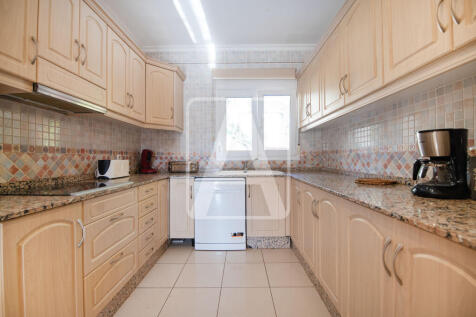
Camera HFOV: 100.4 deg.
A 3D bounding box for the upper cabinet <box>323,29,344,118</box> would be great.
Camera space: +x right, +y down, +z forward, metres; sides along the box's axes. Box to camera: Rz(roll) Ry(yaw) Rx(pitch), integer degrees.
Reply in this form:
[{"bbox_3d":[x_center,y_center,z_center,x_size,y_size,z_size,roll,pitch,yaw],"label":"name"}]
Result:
[{"bbox_3d":[1.005,-0.767,1.790,0.320,0.700,0.440,-1,0,1],"label":"upper cabinet"}]

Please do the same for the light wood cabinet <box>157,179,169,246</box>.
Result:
[{"bbox_3d":[-1.099,0.600,2.226,0.540,0.707,0.305,-1,0,1],"label":"light wood cabinet"}]

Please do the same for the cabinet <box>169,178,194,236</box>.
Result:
[{"bbox_3d":[-0.649,0.578,2.627,0.289,0.711,0.565,0,0,1],"label":"cabinet"}]

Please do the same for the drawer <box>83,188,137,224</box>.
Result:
[{"bbox_3d":[-1.099,0.311,1.389,0.500,0.130,0.572,-1,0,1],"label":"drawer"}]

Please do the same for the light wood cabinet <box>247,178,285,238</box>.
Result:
[{"bbox_3d":[0.347,0.578,2.612,0.464,0.711,0.565,0,0,1],"label":"light wood cabinet"}]

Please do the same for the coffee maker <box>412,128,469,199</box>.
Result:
[{"bbox_3d":[0.959,0.024,0.972,0.215,0.315,0.175,-1,0,18],"label":"coffee maker"}]

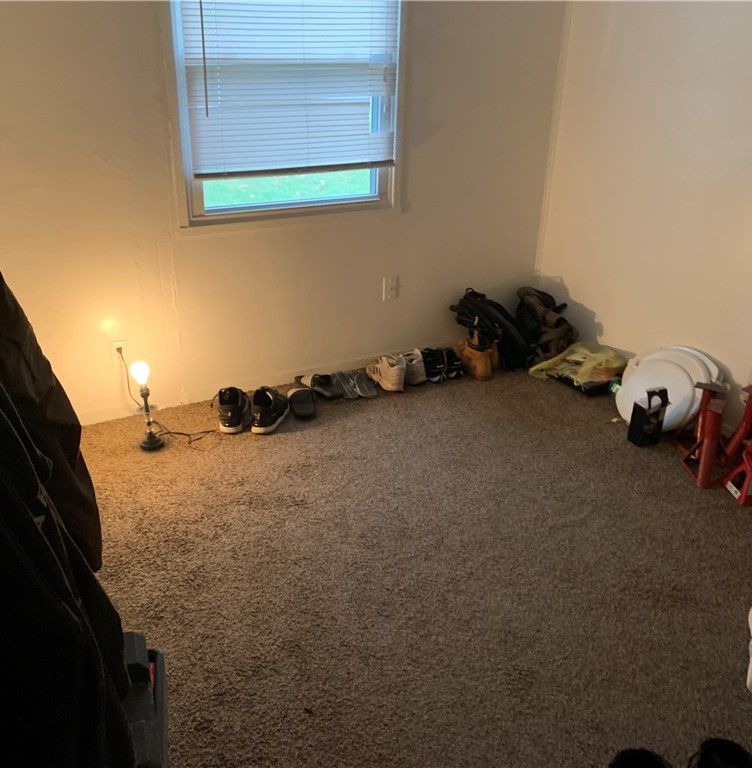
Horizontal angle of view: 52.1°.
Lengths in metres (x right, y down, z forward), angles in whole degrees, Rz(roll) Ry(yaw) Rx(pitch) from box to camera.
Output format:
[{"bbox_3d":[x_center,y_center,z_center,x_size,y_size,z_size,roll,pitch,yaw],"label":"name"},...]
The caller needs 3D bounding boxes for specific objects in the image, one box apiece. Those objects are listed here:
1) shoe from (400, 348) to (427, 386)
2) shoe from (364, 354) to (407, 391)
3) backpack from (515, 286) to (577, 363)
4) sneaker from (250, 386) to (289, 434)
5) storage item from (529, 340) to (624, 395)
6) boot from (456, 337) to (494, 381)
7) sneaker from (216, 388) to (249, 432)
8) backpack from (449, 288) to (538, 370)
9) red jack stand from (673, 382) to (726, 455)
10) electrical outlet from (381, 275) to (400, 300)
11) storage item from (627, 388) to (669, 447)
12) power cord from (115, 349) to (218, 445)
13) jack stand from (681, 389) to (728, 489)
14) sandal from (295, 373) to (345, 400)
[{"bbox_3d":[0.137,-0.113,3.594,0.105,0.125,0.280,-11,28,-24],"label":"shoe"},{"bbox_3d":[0.033,-0.081,3.521,0.105,0.125,0.280,-11,28,-24],"label":"shoe"},{"bbox_3d":[0.800,-0.324,3.876,0.290,0.360,0.260,-7,26,-18],"label":"backpack"},{"bbox_3d":[-0.432,0.078,3.158,0.105,0.125,0.280,4,26,5],"label":"sneaker"},{"bbox_3d":[0.971,-0.075,3.551,0.290,0.135,0.350,-12,29,-27],"label":"storage item"},{"bbox_3d":[0.440,-0.156,3.716,0.110,0.170,0.300,-9,27,-21],"label":"boot"},{"bbox_3d":[-0.598,0.077,3.212,0.105,0.120,0.295,-1,25,-6],"label":"sneaker"},{"bbox_3d":[0.552,-0.267,3.681,0.280,0.400,0.210,8,53,51],"label":"backpack"},{"bbox_3d":[1.279,0.127,3.023,0.200,0.285,0.180,9,26,16],"label":"red jack stand"},{"bbox_3d":[0.072,-0.438,3.549,0.073,0.115,0.016,-12,29,-27],"label":"electrical outlet"},{"bbox_3d":[1.087,0.125,3.081,0.115,0.230,0.085,-12,28,-27],"label":"storage item"},{"bbox_3d":[-0.822,0.036,3.060,0.320,0.310,0.360,-12,28,-27],"label":"power cord"},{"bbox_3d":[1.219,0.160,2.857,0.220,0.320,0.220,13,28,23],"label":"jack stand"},{"bbox_3d":[-0.262,-0.015,3.472,0.100,0.085,0.265,-18,31,-36],"label":"sandal"}]

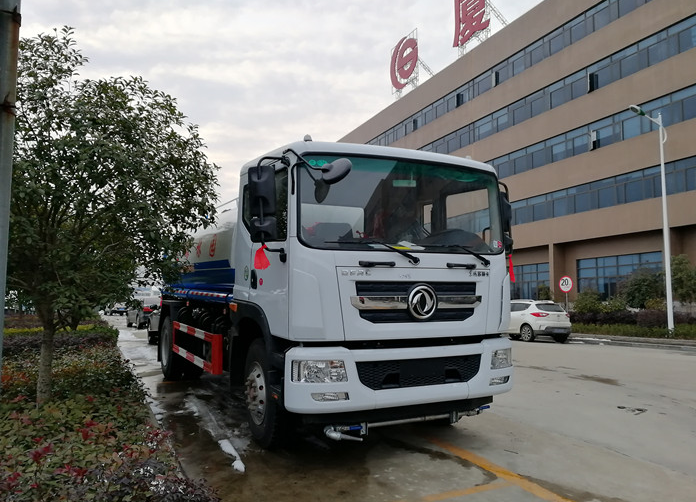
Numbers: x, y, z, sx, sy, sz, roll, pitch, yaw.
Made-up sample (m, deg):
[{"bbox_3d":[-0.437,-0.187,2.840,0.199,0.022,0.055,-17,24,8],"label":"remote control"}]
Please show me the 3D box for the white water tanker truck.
[{"bbox_3d":[-1.078,0.633,7.769,2.450,2.800,7.700,2,-5,-26],"label":"white water tanker truck"}]

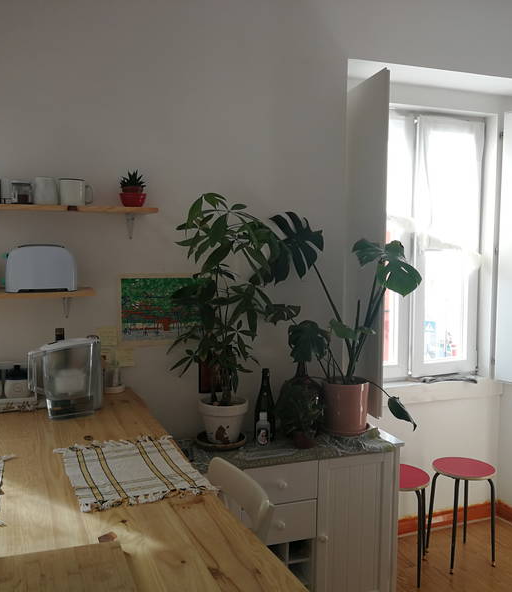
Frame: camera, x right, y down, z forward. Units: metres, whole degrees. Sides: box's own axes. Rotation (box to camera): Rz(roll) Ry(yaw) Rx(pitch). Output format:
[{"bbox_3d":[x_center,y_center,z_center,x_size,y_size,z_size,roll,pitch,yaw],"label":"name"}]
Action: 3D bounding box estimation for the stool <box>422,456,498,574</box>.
[{"bbox_3d":[1.019,1.077,3.054,0.298,0.468,0.298,0,4,0],"label":"stool"}]

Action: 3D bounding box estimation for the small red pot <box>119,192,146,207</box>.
[{"bbox_3d":[-0.450,-0.348,2.245,0.098,0.054,0.098,0,4,0],"label":"small red pot"}]

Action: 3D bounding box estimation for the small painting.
[{"bbox_3d":[-0.349,0.054,2.449,0.384,0.284,0.012,-2,4,-22],"label":"small painting"}]

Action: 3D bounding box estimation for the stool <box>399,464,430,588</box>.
[{"bbox_3d":[0.665,1.077,2.905,0.315,0.464,0.315,-2,5,-22],"label":"stool"}]

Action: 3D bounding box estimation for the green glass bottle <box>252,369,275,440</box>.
[{"bbox_3d":[0.030,0.423,2.434,0.090,0.285,0.090,0,4,0],"label":"green glass bottle"}]

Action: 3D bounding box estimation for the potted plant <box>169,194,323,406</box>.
[{"bbox_3d":[-0.048,0.013,2.343,0.540,0.770,0.400,-2,4,-22],"label":"potted plant"}]

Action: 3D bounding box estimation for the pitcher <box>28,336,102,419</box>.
[{"bbox_3d":[-0.612,0.256,1.986,0.228,0.248,0.113,-2,5,-22],"label":"pitcher"}]

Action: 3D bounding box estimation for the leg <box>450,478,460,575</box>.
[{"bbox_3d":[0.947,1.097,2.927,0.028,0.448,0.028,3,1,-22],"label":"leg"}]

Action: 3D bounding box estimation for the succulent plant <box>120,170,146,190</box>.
[{"bbox_3d":[-0.449,-0.417,2.241,0.095,0.080,0.095,-2,4,-22],"label":"succulent plant"}]

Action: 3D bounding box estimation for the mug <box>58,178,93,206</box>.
[{"bbox_3d":[-0.625,-0.356,2.144,0.116,0.099,0.087,-2,5,-22],"label":"mug"}]

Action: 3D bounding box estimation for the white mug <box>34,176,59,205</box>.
[{"bbox_3d":[-0.731,-0.364,2.149,0.091,0.099,0.091,-2,4,-22],"label":"white mug"}]

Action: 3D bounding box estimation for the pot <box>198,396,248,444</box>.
[{"bbox_3d":[-0.125,0.481,2.373,0.189,0.160,0.189,0,4,0],"label":"pot"}]

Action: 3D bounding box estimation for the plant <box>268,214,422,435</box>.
[{"bbox_3d":[0.367,0.115,2.461,0.623,0.866,0.410,-2,5,-22],"label":"plant"}]

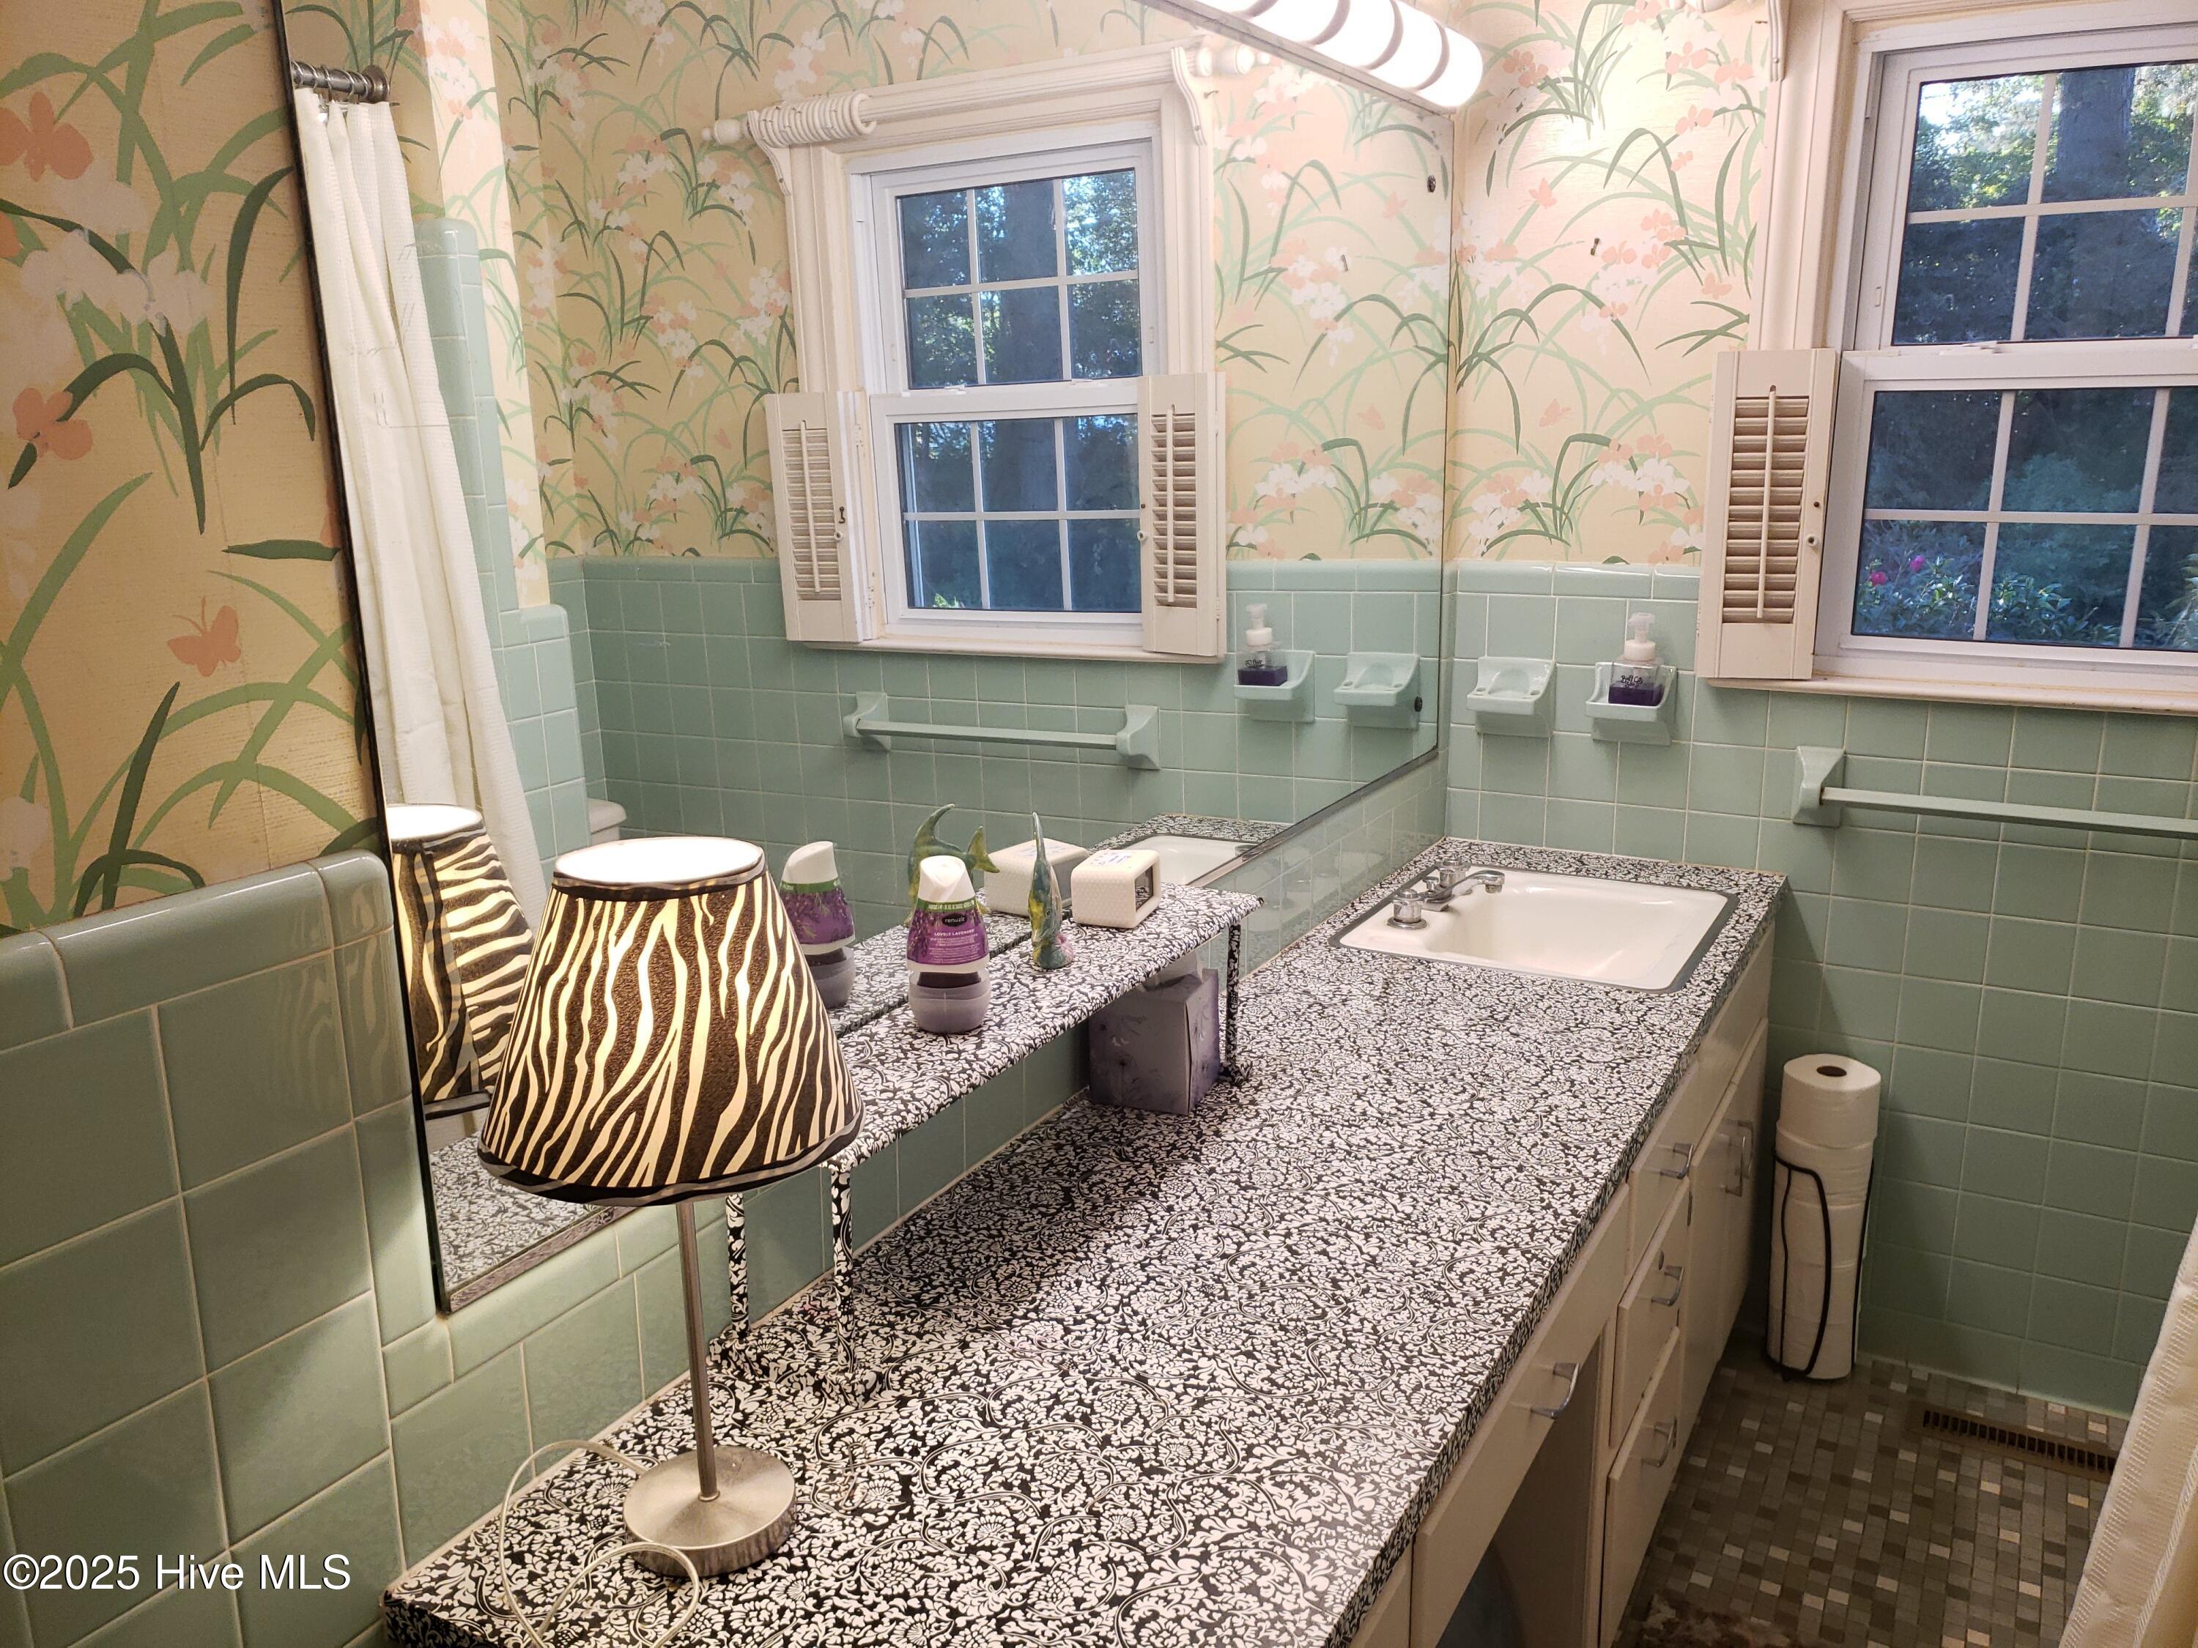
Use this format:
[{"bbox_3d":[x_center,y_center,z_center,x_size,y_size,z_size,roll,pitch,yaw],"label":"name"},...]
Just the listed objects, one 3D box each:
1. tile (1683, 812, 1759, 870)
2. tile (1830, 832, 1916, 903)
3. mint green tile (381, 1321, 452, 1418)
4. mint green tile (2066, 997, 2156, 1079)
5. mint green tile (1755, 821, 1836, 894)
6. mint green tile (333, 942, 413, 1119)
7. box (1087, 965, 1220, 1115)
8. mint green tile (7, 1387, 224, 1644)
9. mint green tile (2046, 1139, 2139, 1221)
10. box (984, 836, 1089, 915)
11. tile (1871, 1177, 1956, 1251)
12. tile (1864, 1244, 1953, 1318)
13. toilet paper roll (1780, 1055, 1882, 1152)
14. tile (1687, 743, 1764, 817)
[{"bbox_3d":[0.977,0.041,2.592,0.108,0.108,0.010,7,15,29],"label":"tile"},{"bbox_3d":[1.169,0.062,2.488,0.108,0.108,0.010,7,15,29],"label":"tile"},{"bbox_3d":[-0.439,0.347,1.058,0.010,0.050,0.048,7,15,29],"label":"mint green tile"},{"bbox_3d":[1.470,0.312,2.400,0.109,0.109,0.010,7,15,28],"label":"mint green tile"},{"bbox_3d":[1.072,0.052,2.539,0.108,0.108,0.010,7,15,29],"label":"mint green tile"},{"bbox_3d":[-0.431,0.117,0.975,0.010,0.104,0.041,7,15,28],"label":"mint green tile"},{"bbox_3d":[0.061,0.225,1.752,0.111,0.122,0.111,4,14,20],"label":"box"},{"bbox_3d":[-0.509,0.359,0.858,0.010,0.104,0.104,7,15,28],"label":"mint green tile"},{"bbox_3d":[1.458,0.523,2.427,0.108,0.108,0.010,7,15,29],"label":"mint green tile"},{"bbox_3d":[-0.060,0.055,1.676,0.068,0.056,0.087,10,16,38],"label":"box"},{"bbox_3d":[1.269,0.608,2.558,0.108,0.108,0.010,7,15,29],"label":"tile"},{"bbox_3d":[1.279,0.721,2.603,0.109,0.109,0.010,7,15,28],"label":"tile"},{"bbox_3d":[1.112,0.426,2.511,0.134,0.098,0.134,7,16,29],"label":"toilet paper roll"},{"bbox_3d":[0.974,-0.066,2.562,0.108,0.108,0.010,7,16,29],"label":"tile"}]

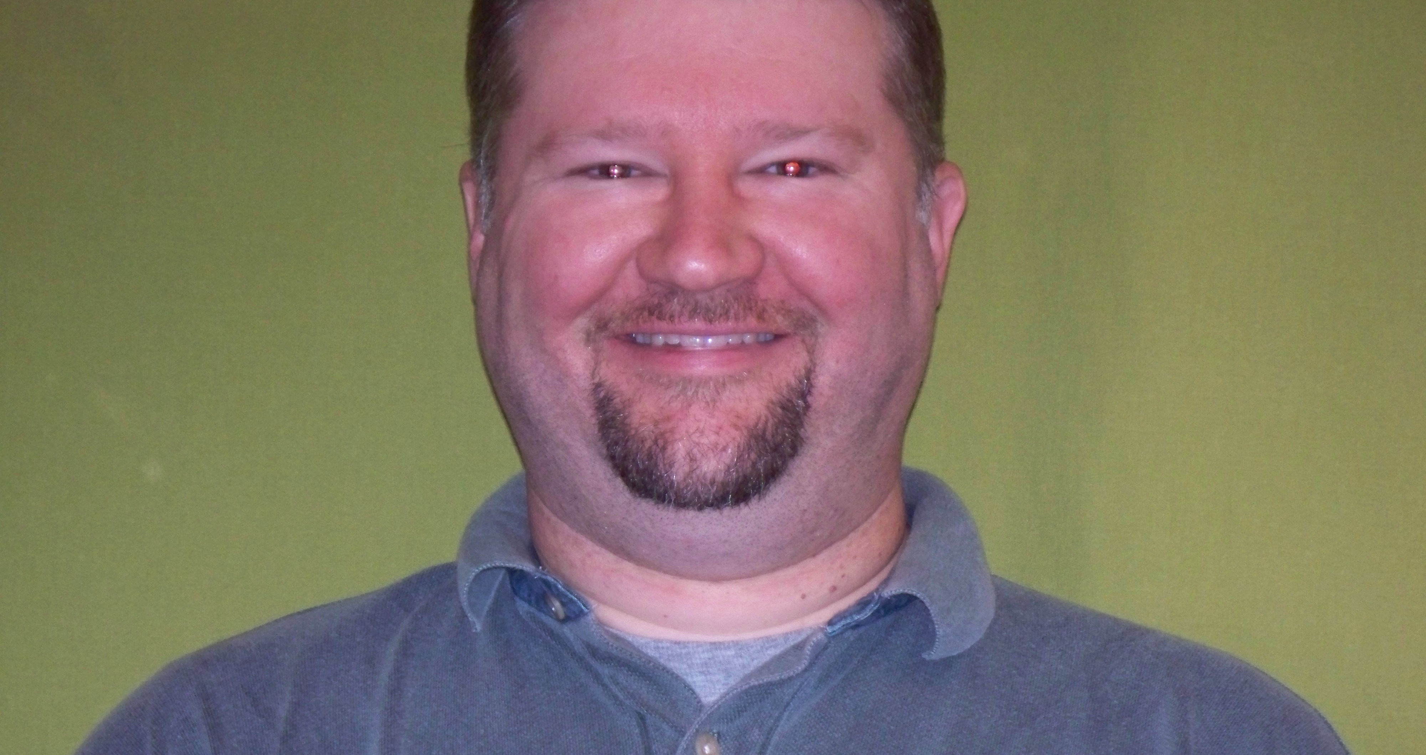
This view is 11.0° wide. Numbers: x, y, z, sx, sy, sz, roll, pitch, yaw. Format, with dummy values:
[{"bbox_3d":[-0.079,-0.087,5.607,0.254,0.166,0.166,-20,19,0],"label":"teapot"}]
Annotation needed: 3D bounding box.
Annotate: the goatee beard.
[{"bbox_3d":[-0.004,0.022,2.690,0.080,0.054,0.040,0,0,3],"label":"goatee beard"}]

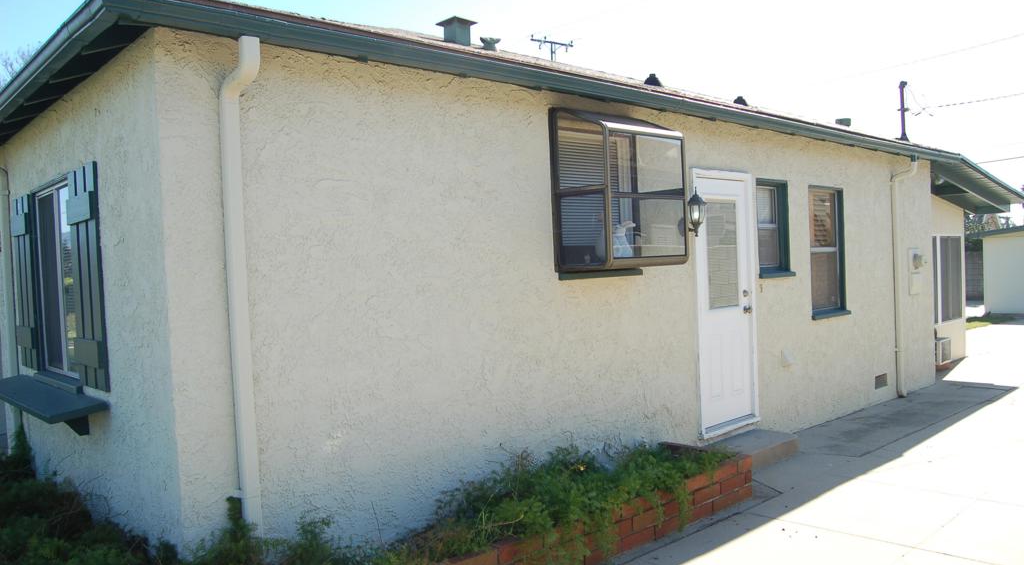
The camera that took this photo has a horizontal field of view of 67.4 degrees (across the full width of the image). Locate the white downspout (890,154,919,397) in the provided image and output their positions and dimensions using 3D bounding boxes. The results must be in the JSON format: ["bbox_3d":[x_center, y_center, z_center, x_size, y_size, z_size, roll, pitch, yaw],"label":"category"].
[{"bbox_3d":[4.467,-0.058,8.640,0.090,2.720,0.250,-4,2,-43],"label":"white downspout"}]

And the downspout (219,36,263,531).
[{"bbox_3d":[-1.151,0.068,3.430,0.080,2.270,0.255,-4,2,-43],"label":"downspout"}]

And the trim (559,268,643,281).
[{"bbox_3d":[0.603,-0.065,5.253,0.870,0.057,0.100,-4,2,-43],"label":"trim"}]

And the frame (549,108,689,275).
[{"bbox_3d":[0.730,-0.603,5.090,0.895,1.033,0.440,-4,2,-43],"label":"frame"}]

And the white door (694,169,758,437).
[{"bbox_3d":[1.773,0.149,6.377,0.890,2.124,0.100,-4,2,-43],"label":"white door"}]

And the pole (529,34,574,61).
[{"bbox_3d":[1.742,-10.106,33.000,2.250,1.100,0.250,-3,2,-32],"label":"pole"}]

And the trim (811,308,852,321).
[{"bbox_3d":[3.127,0.320,7.639,0.840,0.050,0.140,-4,2,-43],"label":"trim"}]

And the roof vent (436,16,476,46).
[{"bbox_3d":[-0.533,-2.434,7.442,0.286,0.270,0.286,-4,2,-43],"label":"roof vent"}]

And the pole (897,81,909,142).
[{"bbox_3d":[4.634,-2.038,9.095,0.130,0.711,0.130,-4,2,-43],"label":"pole"}]

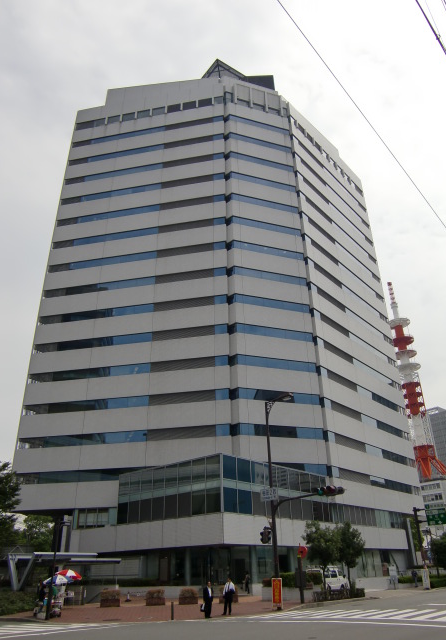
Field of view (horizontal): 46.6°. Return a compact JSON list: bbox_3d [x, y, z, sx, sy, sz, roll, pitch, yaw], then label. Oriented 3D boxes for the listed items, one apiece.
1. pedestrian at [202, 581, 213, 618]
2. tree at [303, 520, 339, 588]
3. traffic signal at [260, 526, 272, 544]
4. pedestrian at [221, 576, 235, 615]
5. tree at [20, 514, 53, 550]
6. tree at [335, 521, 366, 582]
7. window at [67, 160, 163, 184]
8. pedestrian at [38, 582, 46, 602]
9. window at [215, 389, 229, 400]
[{"bbox_3d":[-0.811,14.637,27.088,0.620,1.703,0.420,10,-30,-19],"label":"pedestrian"},{"bbox_3d":[7.420,17.933,39.000,2.900,5.293,2.900,-1,-28,0],"label":"tree"},{"bbox_3d":[2.544,12.895,30.988,0.718,0.996,0.450,-1,-27,0],"label":"traffic signal"},{"bbox_3d":[0.296,14.146,26.467,0.580,1.700,0.360,-5,-27,8],"label":"pedestrian"},{"bbox_3d":[-21.648,26.987,61.075,6.000,8.751,6.000,-1,-28,0],"label":"tree"},{"bbox_3d":[10.021,18.639,40.691,2.600,5.379,2.600,-1,-28,0],"label":"tree"},{"bbox_3d":[-16.308,-21.779,77.178,15.402,1.287,0.300,-6,-28,9],"label":"window"},{"bbox_3d":[-10.155,15.625,29.046,0.450,1.620,0.500,11,-29,-23],"label":"pedestrian"},{"bbox_3d":[-0.025,7.986,55.524,1.509,1.271,0.200,-6,-27,10],"label":"window"}]

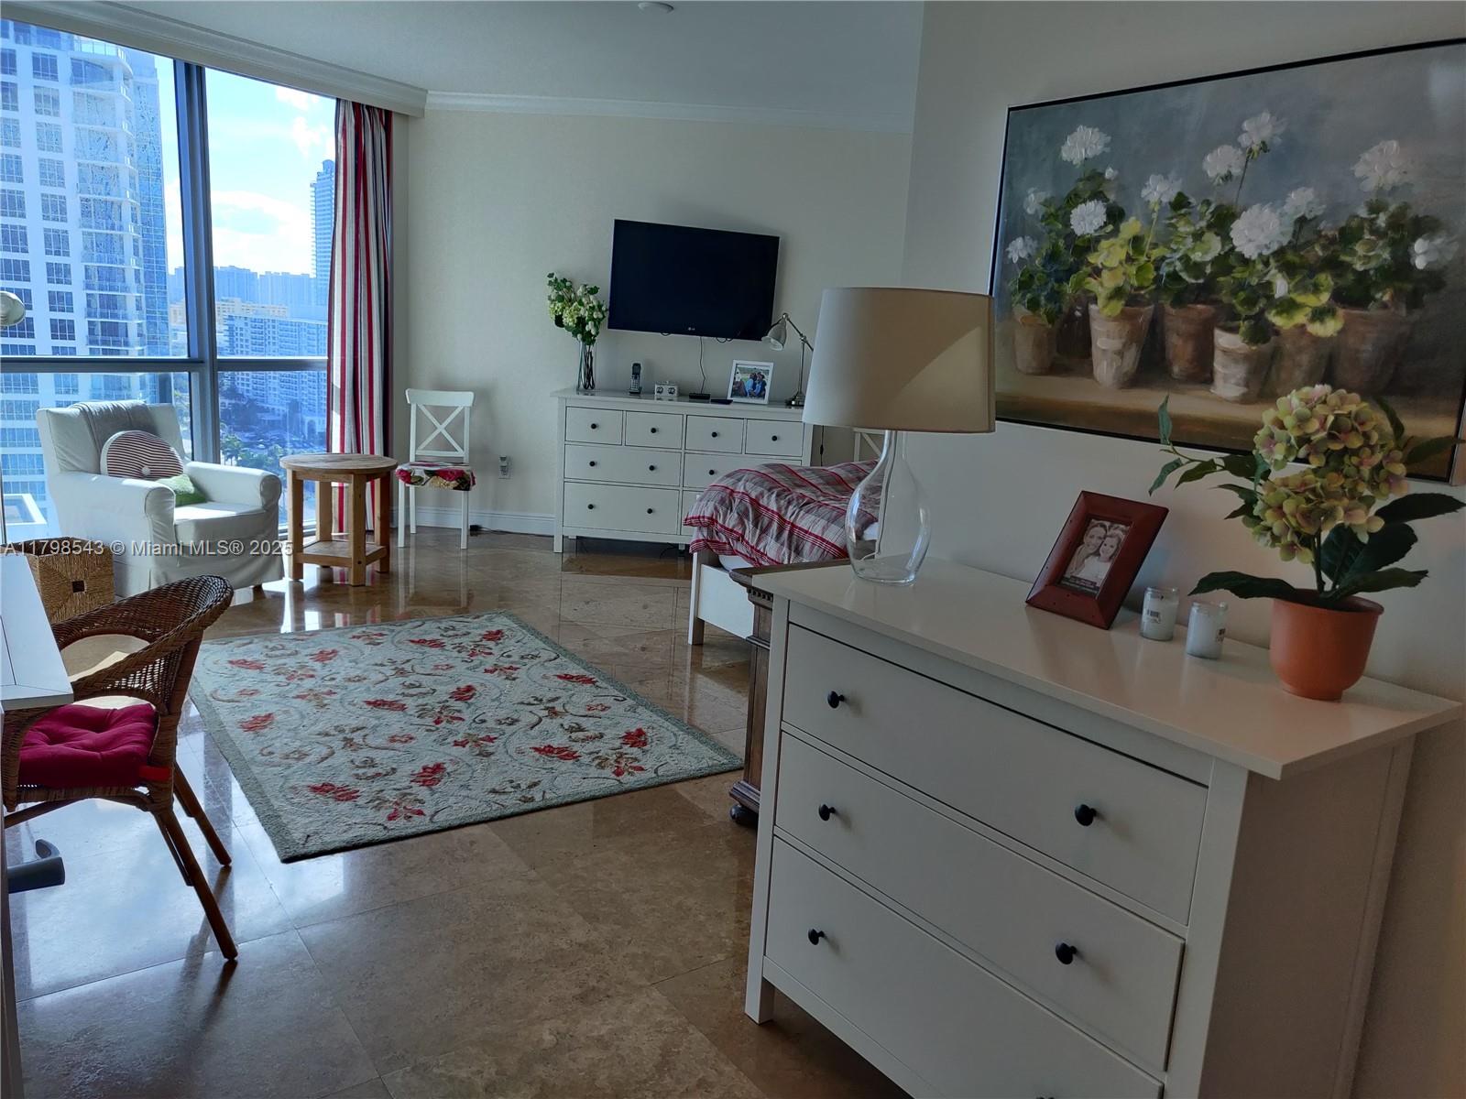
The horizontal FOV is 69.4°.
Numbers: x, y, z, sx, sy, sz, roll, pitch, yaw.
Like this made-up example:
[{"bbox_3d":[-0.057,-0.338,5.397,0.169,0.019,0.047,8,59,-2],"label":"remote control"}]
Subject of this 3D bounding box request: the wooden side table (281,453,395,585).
[{"bbox_3d":[-2.104,-0.164,5.667,0.560,0.628,0.560,3,11,-3],"label":"wooden side table"}]

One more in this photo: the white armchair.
[{"bbox_3d":[-2.699,-0.204,5.009,0.820,0.880,0.760,9,12,26],"label":"white armchair"}]

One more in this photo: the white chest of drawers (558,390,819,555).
[{"bbox_3d":[-0.287,-0.442,6.660,1.641,0.974,0.497,4,11,6],"label":"white chest of drawers"}]

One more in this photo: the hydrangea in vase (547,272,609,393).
[{"bbox_3d":[-0.960,-1.341,6.575,0.375,0.751,0.320,4,11,6],"label":"hydrangea in vase"}]

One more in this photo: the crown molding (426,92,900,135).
[{"bbox_3d":[-0.375,-2.749,6.632,3.150,0.110,0.090,4,11,3],"label":"crown molding"}]

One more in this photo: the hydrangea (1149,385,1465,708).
[{"bbox_3d":[0.806,-0.007,1.484,0.410,0.436,0.348,10,13,29],"label":"hydrangea"}]

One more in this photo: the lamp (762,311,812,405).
[{"bbox_3d":[0.342,-1.165,6.501,0.340,0.578,0.180,4,11,6],"label":"lamp"}]

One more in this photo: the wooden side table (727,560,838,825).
[{"bbox_3d":[0.377,0.453,3.002,0.641,0.742,0.520,-5,14,-35],"label":"wooden side table"}]

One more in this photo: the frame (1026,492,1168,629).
[{"bbox_3d":[0.660,0.022,1.915,0.041,0.241,0.197,29,-4,-31],"label":"frame"}]

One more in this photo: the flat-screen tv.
[{"bbox_3d":[-0.250,-1.673,6.608,1.049,0.642,0.080,0,14,-16],"label":"flat-screen tv"}]

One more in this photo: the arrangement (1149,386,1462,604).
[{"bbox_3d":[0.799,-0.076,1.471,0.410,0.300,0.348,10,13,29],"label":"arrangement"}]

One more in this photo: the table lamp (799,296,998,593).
[{"bbox_3d":[0.325,-0.215,2.082,0.371,0.561,0.371,3,11,-1],"label":"table lamp"}]

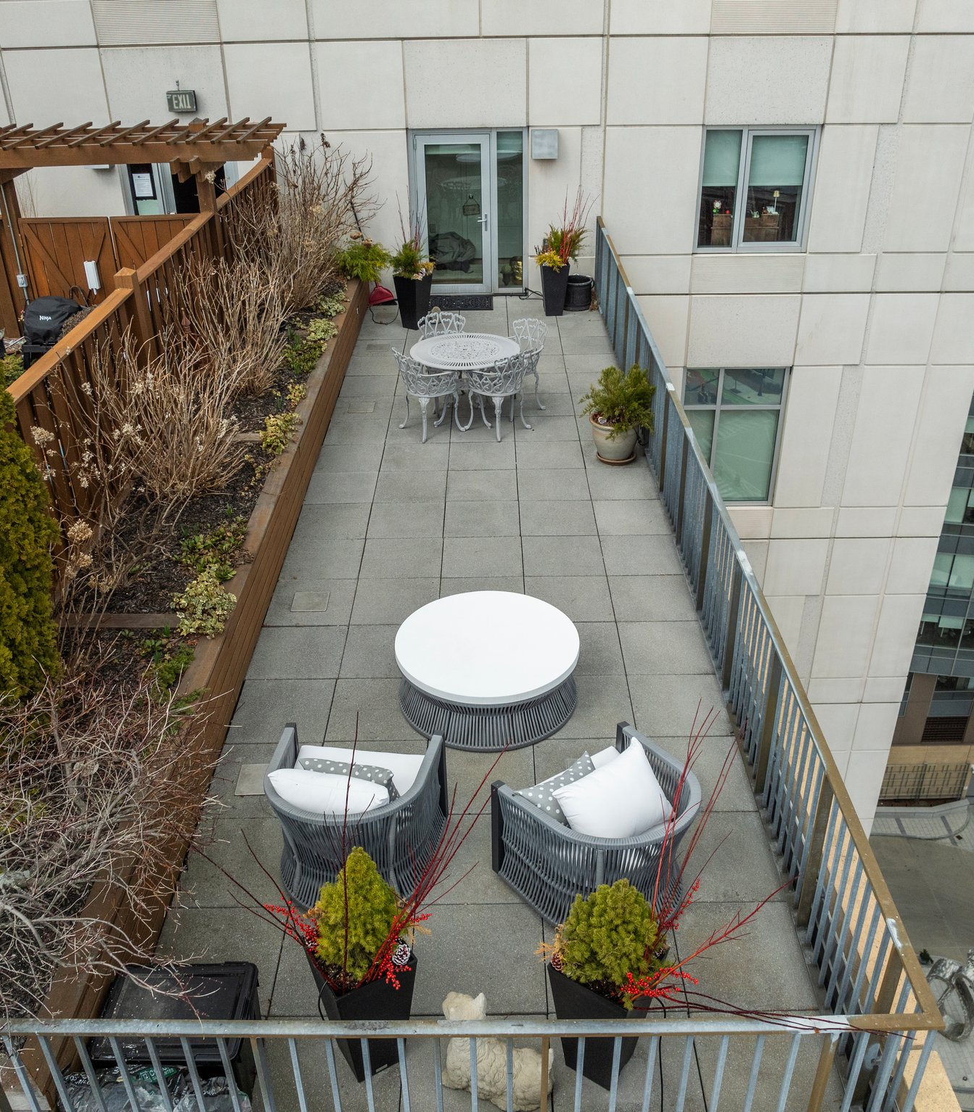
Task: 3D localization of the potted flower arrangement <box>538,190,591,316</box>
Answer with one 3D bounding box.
[{"bbox_3d":[0.951,-3.813,12.868,0.620,1.540,0.550,-1,30,1],"label":"potted flower arrangement"}]

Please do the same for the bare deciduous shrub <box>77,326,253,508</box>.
[{"bbox_3d":[-2.267,-1.010,7.587,1.020,1.200,1.000,-1,30,1],"label":"bare deciduous shrub"}]

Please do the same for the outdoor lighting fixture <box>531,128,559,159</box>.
[{"bbox_3d":[0.735,-5.177,12.981,0.320,0.340,0.180,-1,30,1],"label":"outdoor lighting fixture"}]

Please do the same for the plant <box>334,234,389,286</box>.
[{"bbox_3d":[-1.548,-3.747,12.902,0.660,0.600,0.620,-1,30,1],"label":"plant"}]

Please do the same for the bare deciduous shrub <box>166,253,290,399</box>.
[{"bbox_3d":[-2.271,-2.123,9.416,0.970,1.280,0.980,-1,30,1],"label":"bare deciduous shrub"}]

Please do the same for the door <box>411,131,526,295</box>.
[{"bbox_3d":[-0.211,-4.472,13.501,1.480,2.100,0.120,-1,30,1],"label":"door"}]

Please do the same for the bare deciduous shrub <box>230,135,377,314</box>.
[{"bbox_3d":[-2.060,-3.816,11.822,1.550,1.850,1.500,-1,30,1],"label":"bare deciduous shrub"}]

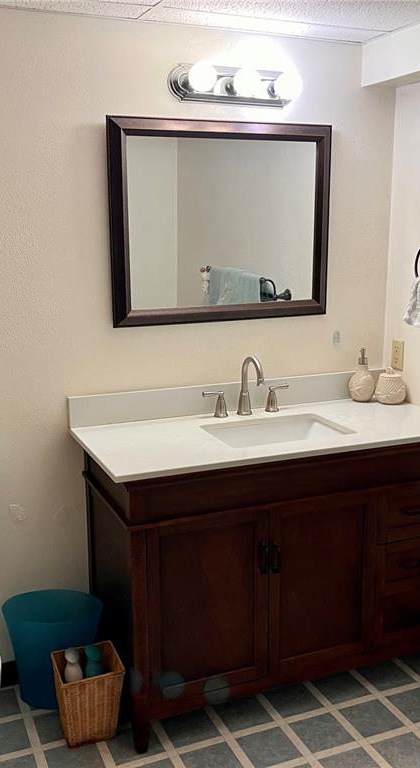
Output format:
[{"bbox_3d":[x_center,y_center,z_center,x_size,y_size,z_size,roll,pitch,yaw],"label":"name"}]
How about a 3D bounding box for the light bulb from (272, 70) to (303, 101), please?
[{"bbox_3d":[0.253,-0.980,2.524,0.086,0.086,0.102,-5,13,-22],"label":"light bulb"}]

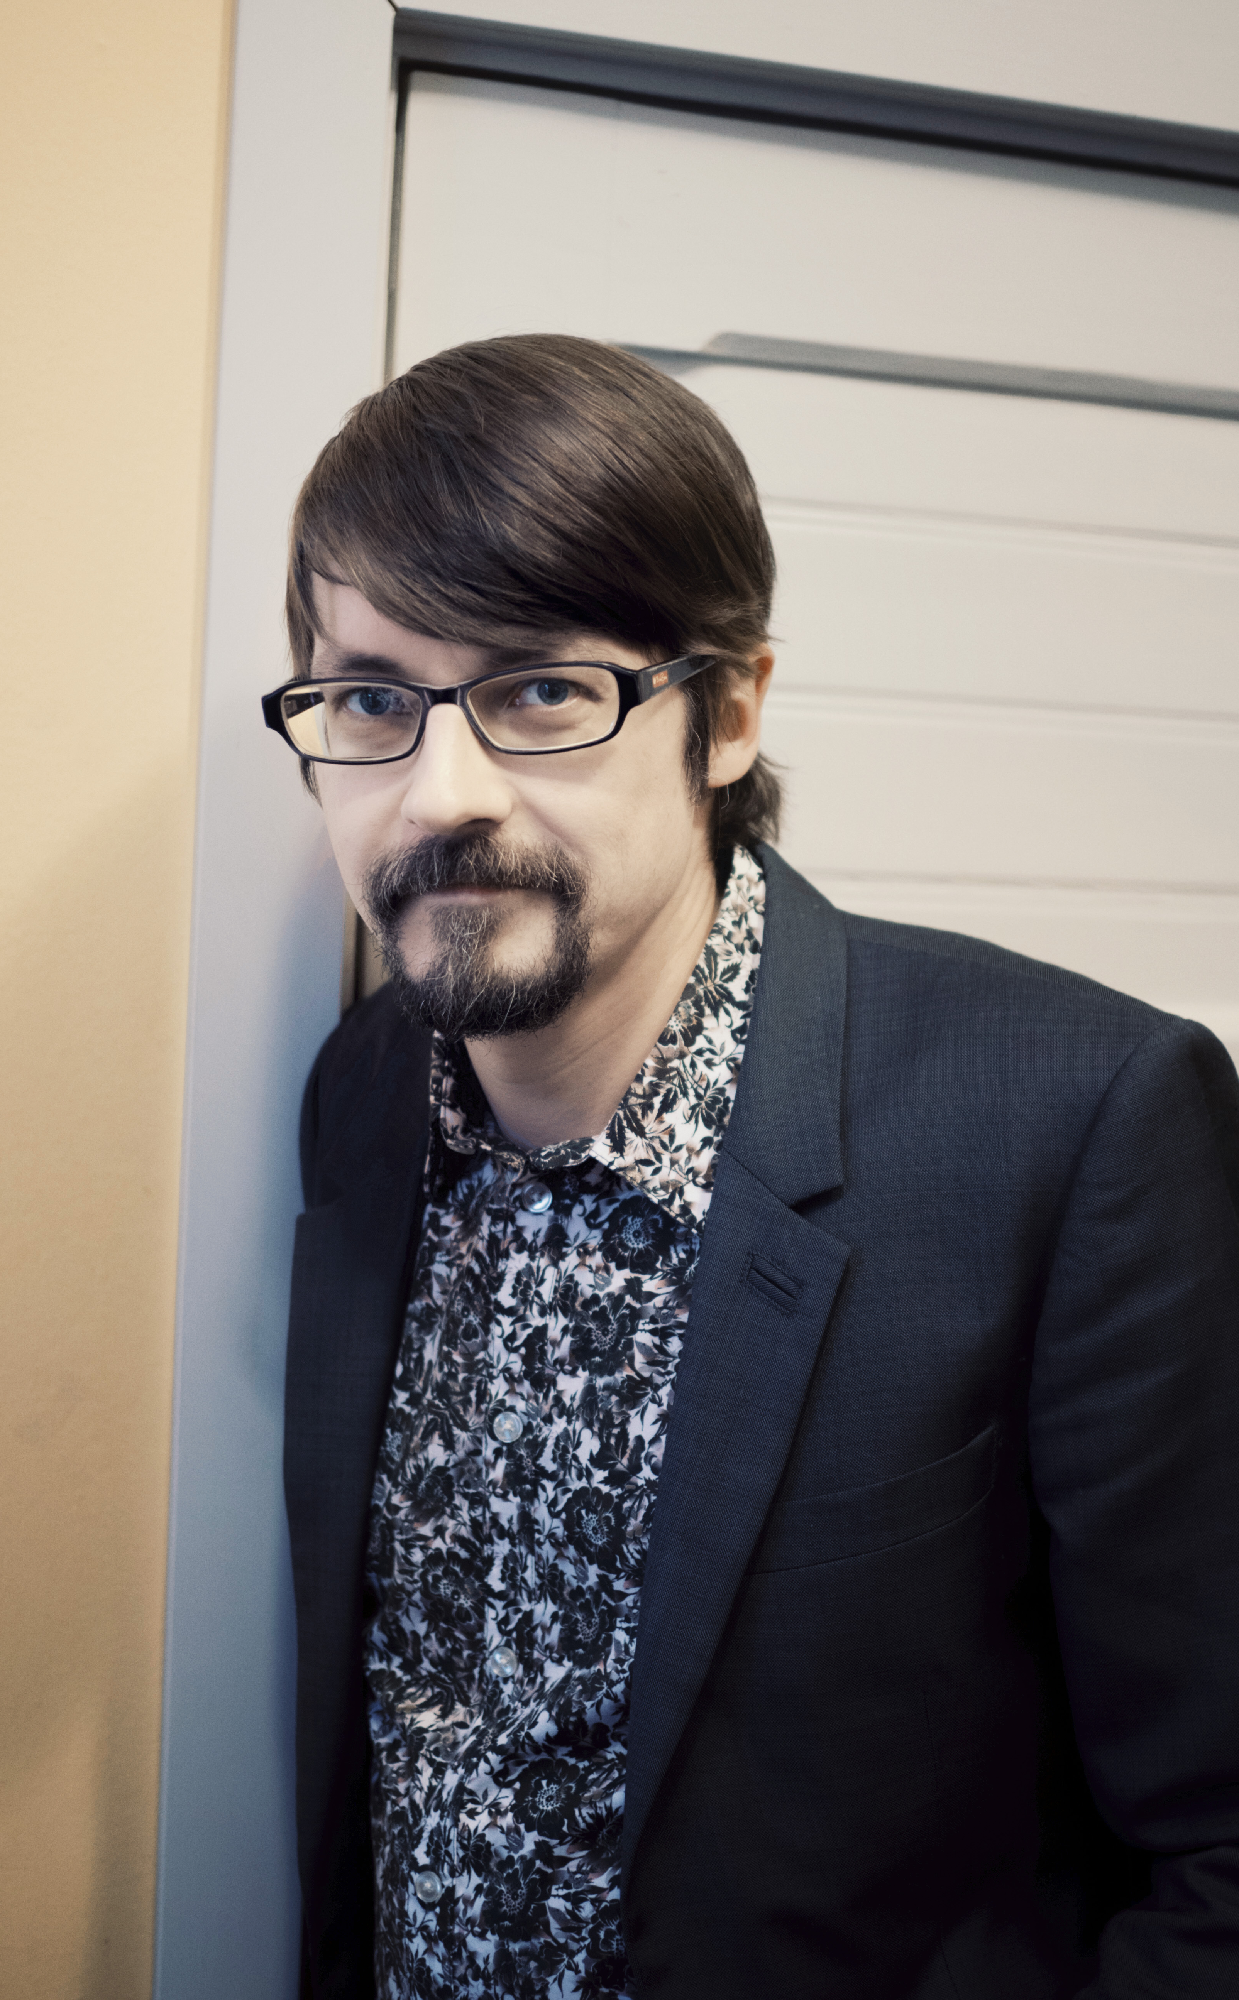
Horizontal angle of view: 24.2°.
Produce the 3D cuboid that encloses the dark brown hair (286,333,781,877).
[{"bbox_3d":[-0.031,-0.144,1.080,0.178,0.208,0.212,-4,7,17],"label":"dark brown hair"}]

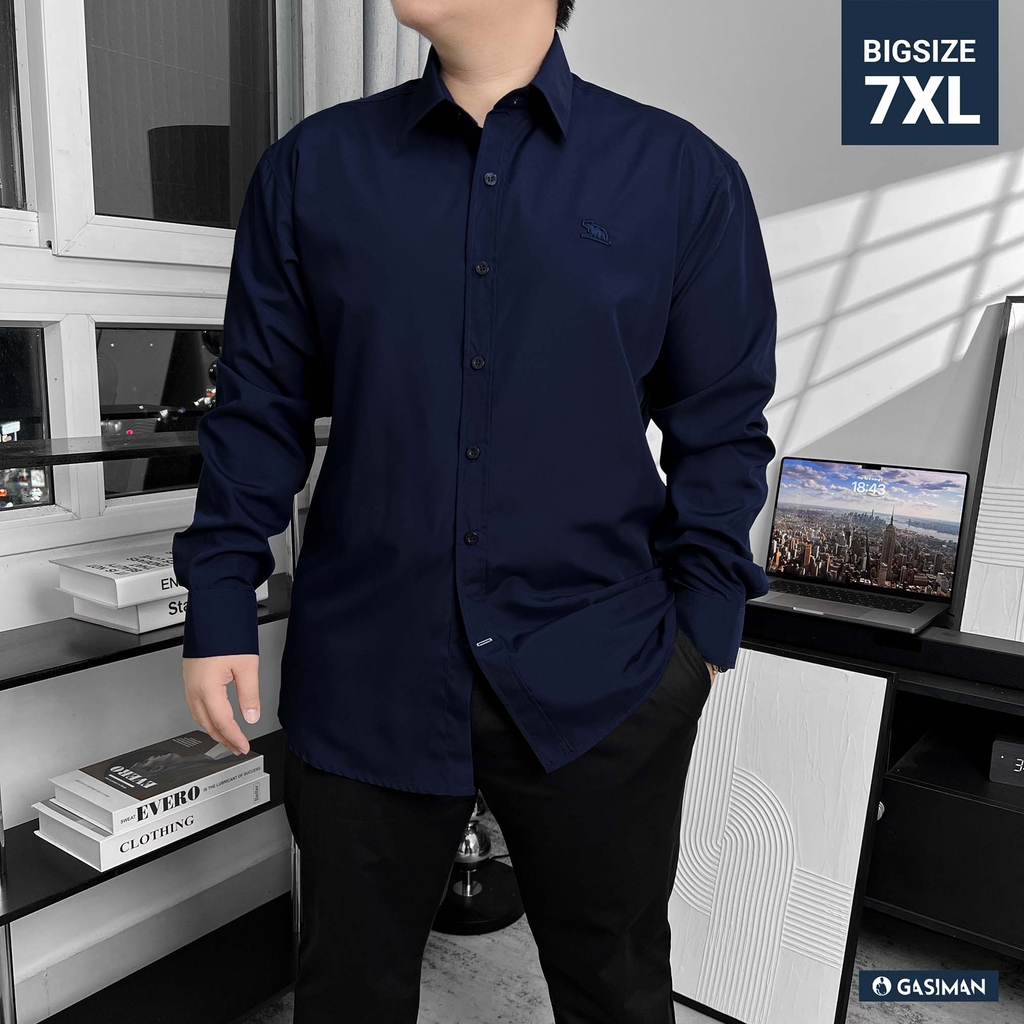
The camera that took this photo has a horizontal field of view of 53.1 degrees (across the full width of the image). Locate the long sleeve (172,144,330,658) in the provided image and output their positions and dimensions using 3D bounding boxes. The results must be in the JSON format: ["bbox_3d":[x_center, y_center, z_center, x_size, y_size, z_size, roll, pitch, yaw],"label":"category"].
[{"bbox_3d":[-0.296,-0.113,1.165,0.182,0.583,0.200,2,10,3],"label":"long sleeve"}]

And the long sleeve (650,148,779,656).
[{"bbox_3d":[0.222,-0.097,1.134,0.142,0.567,0.200,2,10,3],"label":"long sleeve"}]

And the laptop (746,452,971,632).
[{"bbox_3d":[0.604,0.046,1.875,0.355,0.251,0.286,8,10,34],"label":"laptop"}]

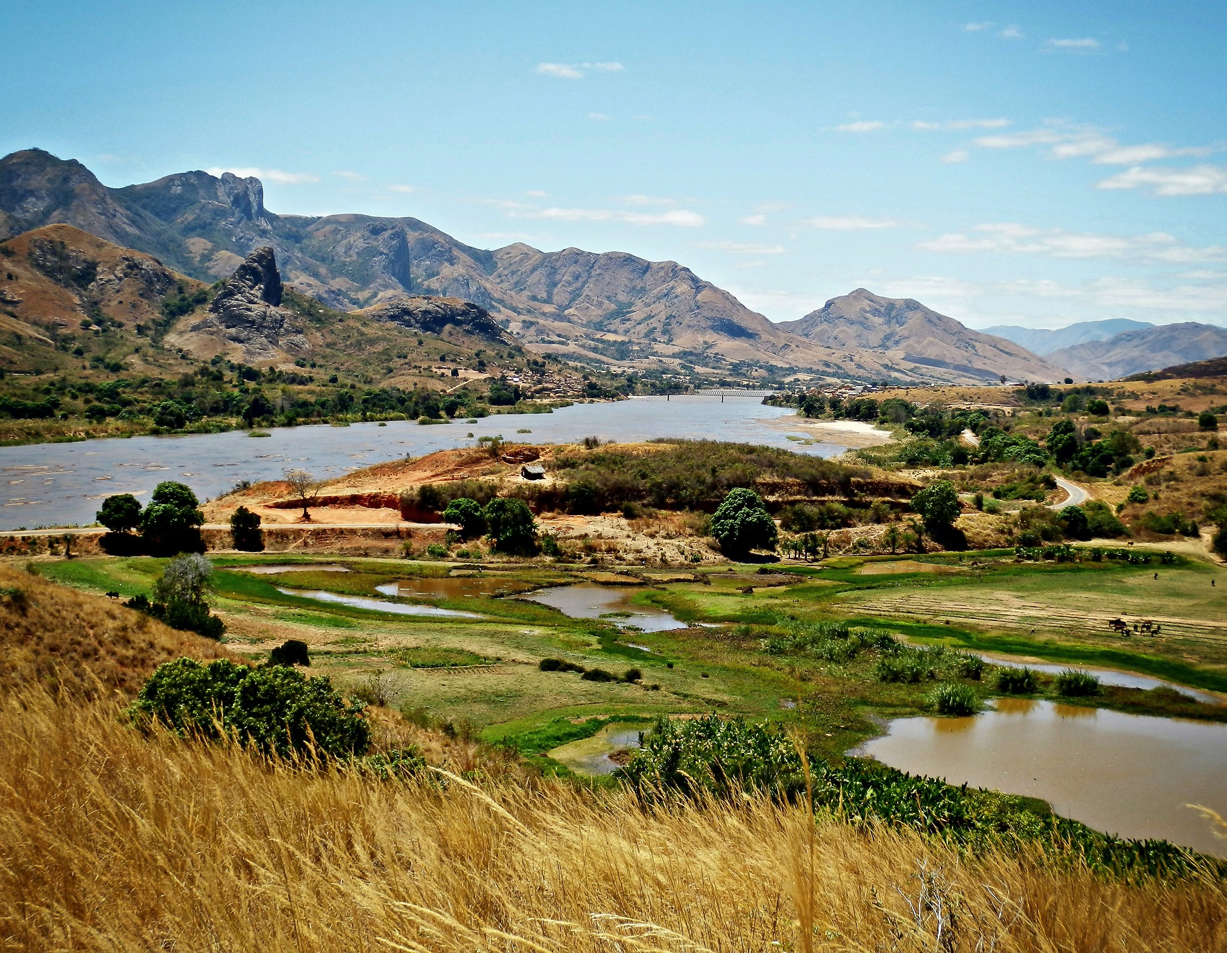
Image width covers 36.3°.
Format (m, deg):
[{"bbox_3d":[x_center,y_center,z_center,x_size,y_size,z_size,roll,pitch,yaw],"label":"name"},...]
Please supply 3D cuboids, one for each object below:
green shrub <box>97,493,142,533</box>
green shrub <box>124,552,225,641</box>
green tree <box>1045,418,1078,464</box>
[{"bbox_3d":[-104.100,7.850,395.000,9.430,8.210,9.430,0,4,0],"label":"green shrub"},{"bbox_3d":[-59.630,16.230,255.000,13.660,11.530,10.240,0,4,0],"label":"green shrub"},{"bbox_3d":[153.400,-11.880,640.000,11.200,15.630,11.200,0,4,0],"label":"green tree"}]

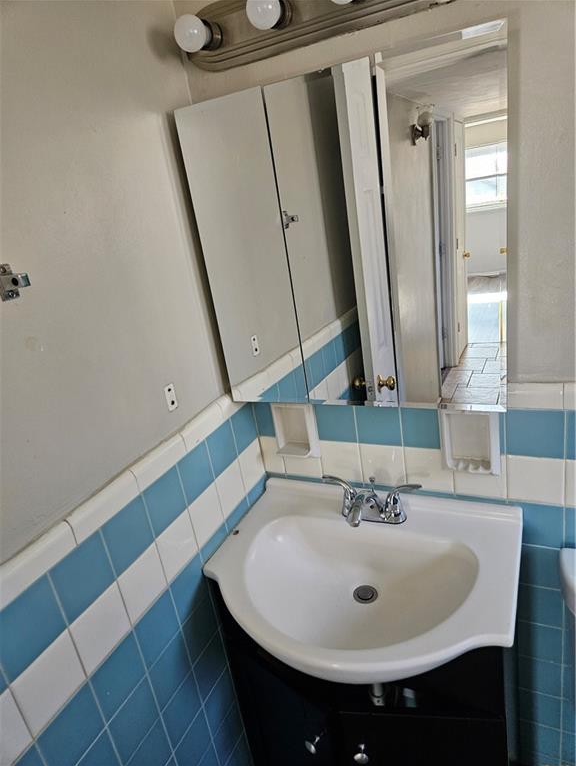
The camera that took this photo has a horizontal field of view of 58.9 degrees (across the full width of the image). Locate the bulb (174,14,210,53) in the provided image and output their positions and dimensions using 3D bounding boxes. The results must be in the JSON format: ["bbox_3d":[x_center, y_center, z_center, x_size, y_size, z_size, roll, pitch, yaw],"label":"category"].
[{"bbox_3d":[-0.177,-0.649,0.949,0.059,0.059,0.070,1,26,27],"label":"bulb"}]

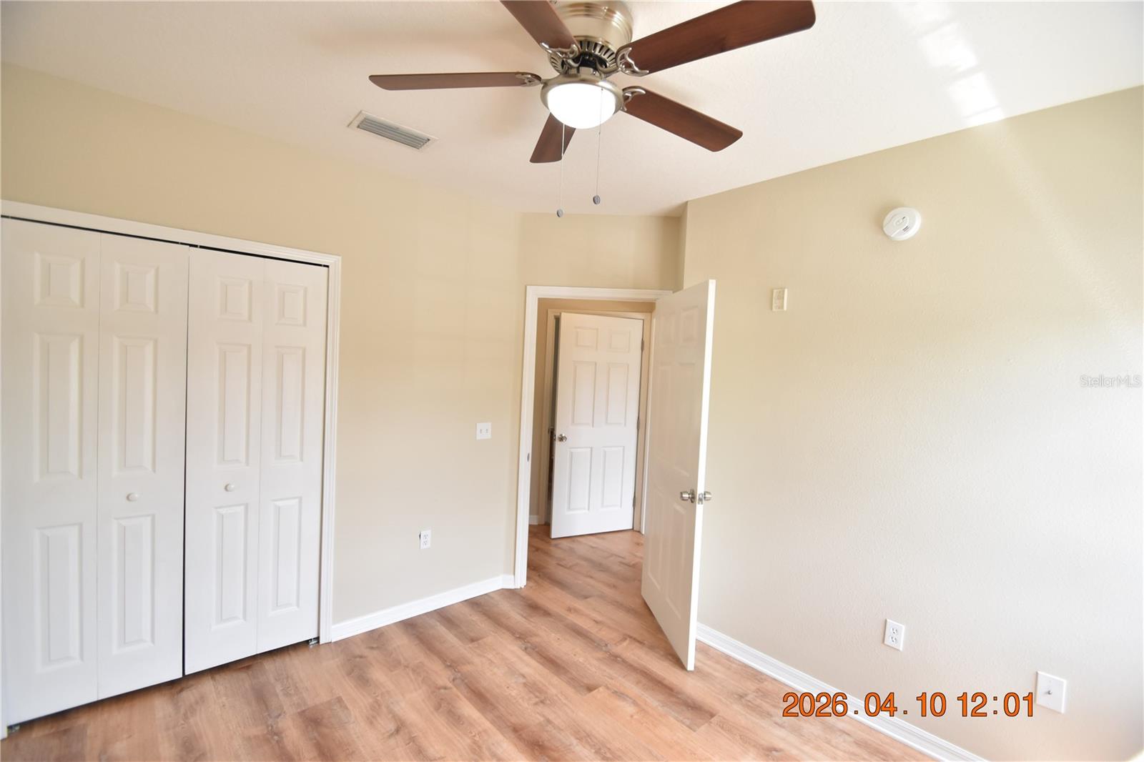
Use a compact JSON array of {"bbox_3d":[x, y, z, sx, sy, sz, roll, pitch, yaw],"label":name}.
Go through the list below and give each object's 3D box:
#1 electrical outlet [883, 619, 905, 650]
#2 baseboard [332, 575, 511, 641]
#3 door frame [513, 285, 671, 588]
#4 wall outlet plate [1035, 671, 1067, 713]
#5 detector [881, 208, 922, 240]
[{"bbox_3d":[1.447,1.139,2.138,0.010,0.114,0.070,0,3,-44],"label":"electrical outlet"},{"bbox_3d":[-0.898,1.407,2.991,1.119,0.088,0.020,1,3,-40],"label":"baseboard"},{"bbox_3d":[0.141,0.424,3.344,0.996,2.117,0.130,3,2,3],"label":"door frame"},{"bbox_3d":[1.788,1.163,1.779,0.010,0.122,0.076,0,3,-44],"label":"wall outlet plate"},{"bbox_3d":[1.463,-0.695,2.111,0.045,0.140,0.140,0,3,-44],"label":"detector"}]

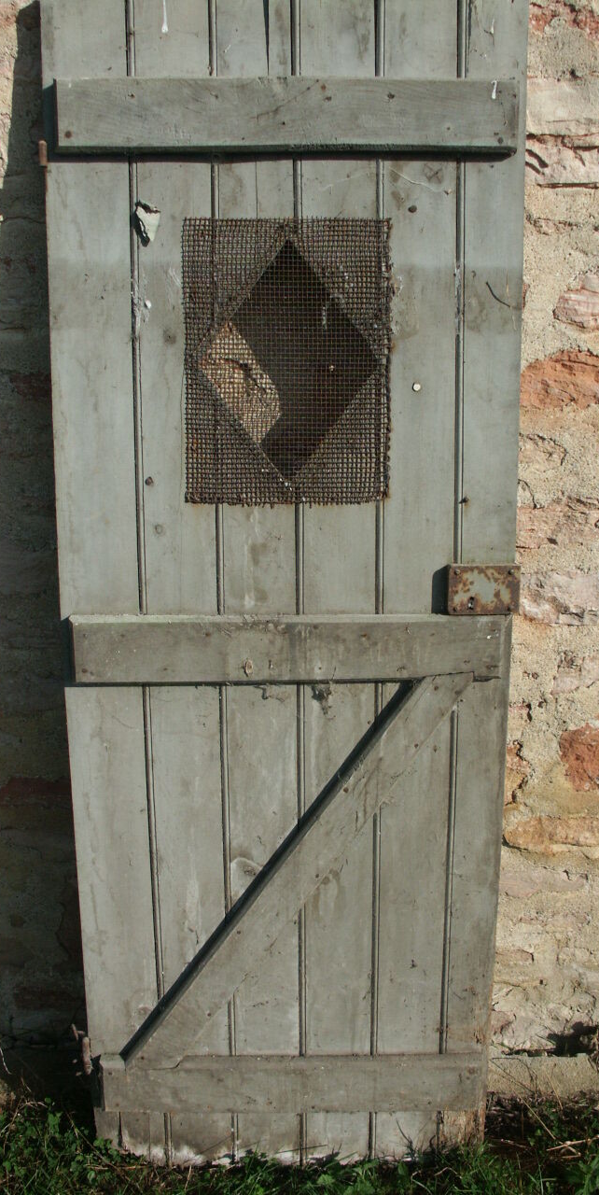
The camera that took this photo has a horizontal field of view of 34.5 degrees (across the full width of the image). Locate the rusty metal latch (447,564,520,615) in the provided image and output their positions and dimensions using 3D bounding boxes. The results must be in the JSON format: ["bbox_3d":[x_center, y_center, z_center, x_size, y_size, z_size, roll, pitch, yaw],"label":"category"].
[{"bbox_3d":[0.308,-0.014,1.621,0.121,0.082,0.024,0,11,0],"label":"rusty metal latch"}]

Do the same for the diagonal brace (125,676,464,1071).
[{"bbox_3d":[-0.007,0.496,1.717,0.089,0.962,0.027,36,9,-6],"label":"diagonal brace"}]

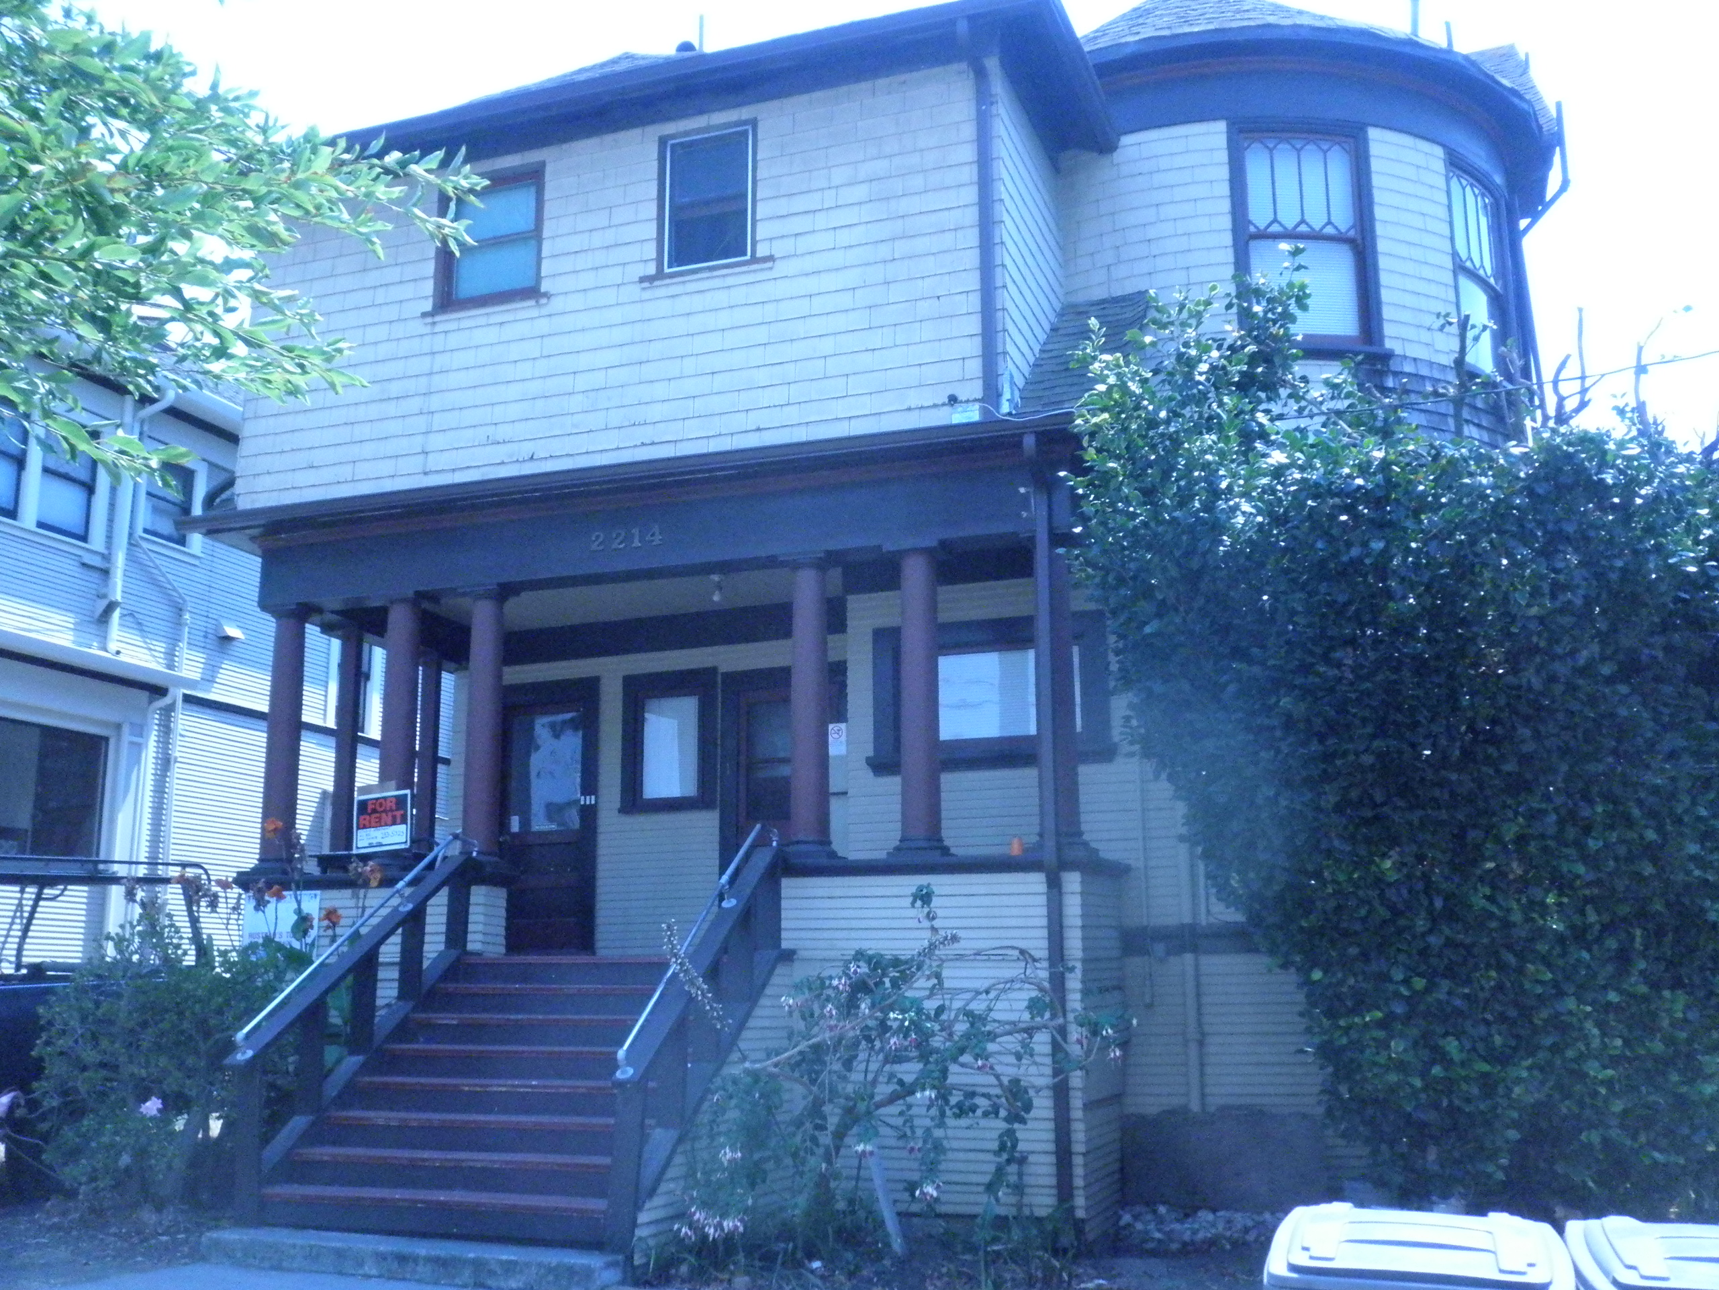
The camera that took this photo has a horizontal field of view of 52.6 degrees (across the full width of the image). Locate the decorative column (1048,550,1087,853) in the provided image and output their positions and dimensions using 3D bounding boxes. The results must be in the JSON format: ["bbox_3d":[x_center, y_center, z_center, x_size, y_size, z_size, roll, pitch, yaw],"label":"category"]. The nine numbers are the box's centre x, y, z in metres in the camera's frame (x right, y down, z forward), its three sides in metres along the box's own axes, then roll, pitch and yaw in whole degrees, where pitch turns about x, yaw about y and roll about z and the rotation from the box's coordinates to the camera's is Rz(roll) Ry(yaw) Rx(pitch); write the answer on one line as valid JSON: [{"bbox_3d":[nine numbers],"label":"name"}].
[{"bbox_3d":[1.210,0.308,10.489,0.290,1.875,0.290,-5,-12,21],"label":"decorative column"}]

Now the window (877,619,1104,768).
[{"bbox_3d":[0.844,0.335,11.397,1.630,0.980,0.140,-5,-12,21],"label":"window"}]

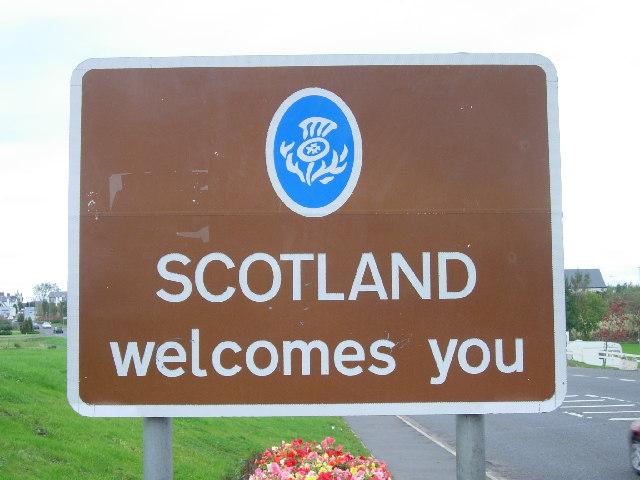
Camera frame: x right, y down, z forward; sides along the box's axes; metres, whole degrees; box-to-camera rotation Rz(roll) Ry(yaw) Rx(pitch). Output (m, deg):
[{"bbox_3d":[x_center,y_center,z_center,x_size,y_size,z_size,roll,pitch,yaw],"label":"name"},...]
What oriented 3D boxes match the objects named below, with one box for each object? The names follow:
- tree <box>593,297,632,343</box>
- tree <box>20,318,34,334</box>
[{"bbox_3d":[17.372,4.722,56.000,2.095,2.732,1.991,-2,-5,17],"label":"tree"},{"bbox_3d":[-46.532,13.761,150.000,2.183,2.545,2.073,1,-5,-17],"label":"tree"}]

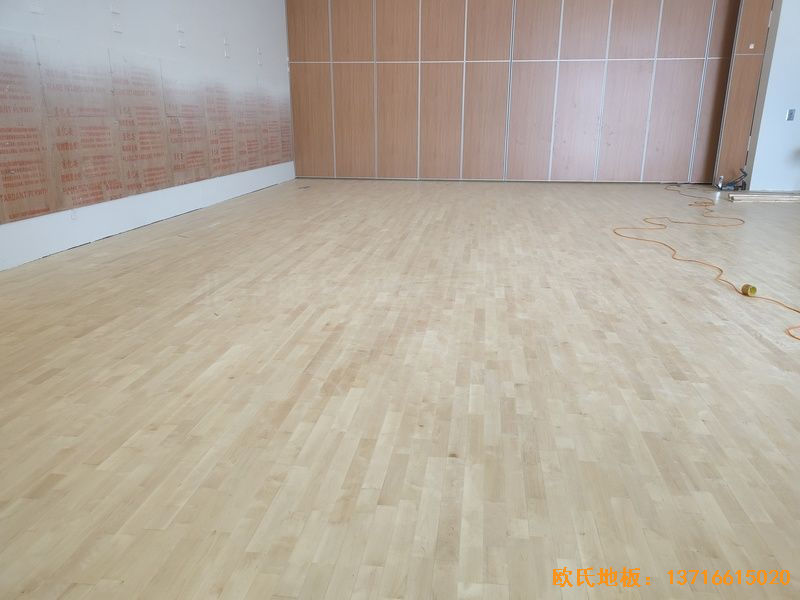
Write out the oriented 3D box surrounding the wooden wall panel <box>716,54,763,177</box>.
[{"bbox_3d":[6.847,-3.601,12.132,0.516,2.501,0.050,2,17,7],"label":"wooden wall panel"}]

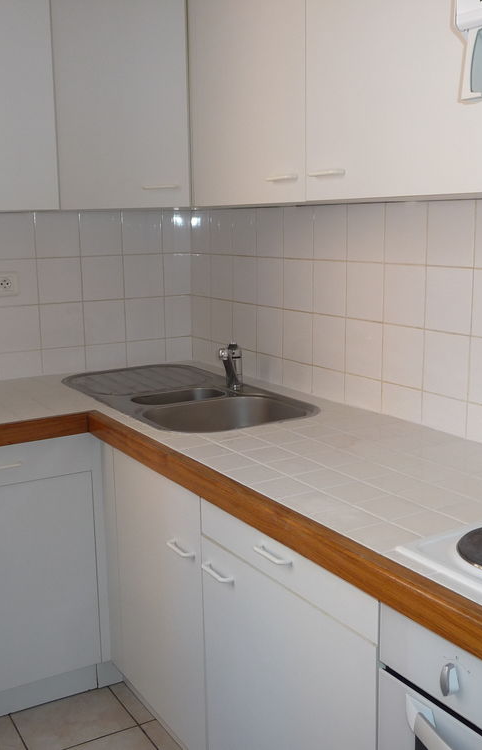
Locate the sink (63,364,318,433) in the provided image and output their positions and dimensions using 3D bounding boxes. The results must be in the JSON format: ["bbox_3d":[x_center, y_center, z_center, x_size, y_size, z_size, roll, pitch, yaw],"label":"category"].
[{"bbox_3d":[-0.187,0.128,2.469,0.492,0.160,0.976,-7,12,-30],"label":"sink"}]

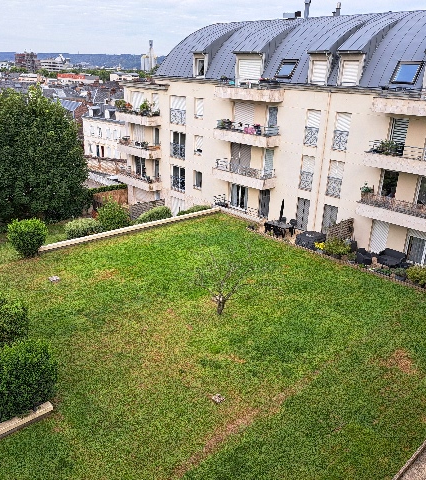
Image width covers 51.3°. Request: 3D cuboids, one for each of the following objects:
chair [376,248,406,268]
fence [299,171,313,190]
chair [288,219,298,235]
[{"bbox_3d":[9.509,1.089,23.838,0.850,0.770,1.200,-17,28,-41],"label":"chair"},{"bbox_3d":[5.836,-3.643,27.665,0.070,1.090,0.920,-17,28,-41],"label":"fence"},{"bbox_3d":[5.033,-0.783,28.165,0.550,0.880,0.500,-17,28,-41],"label":"chair"}]

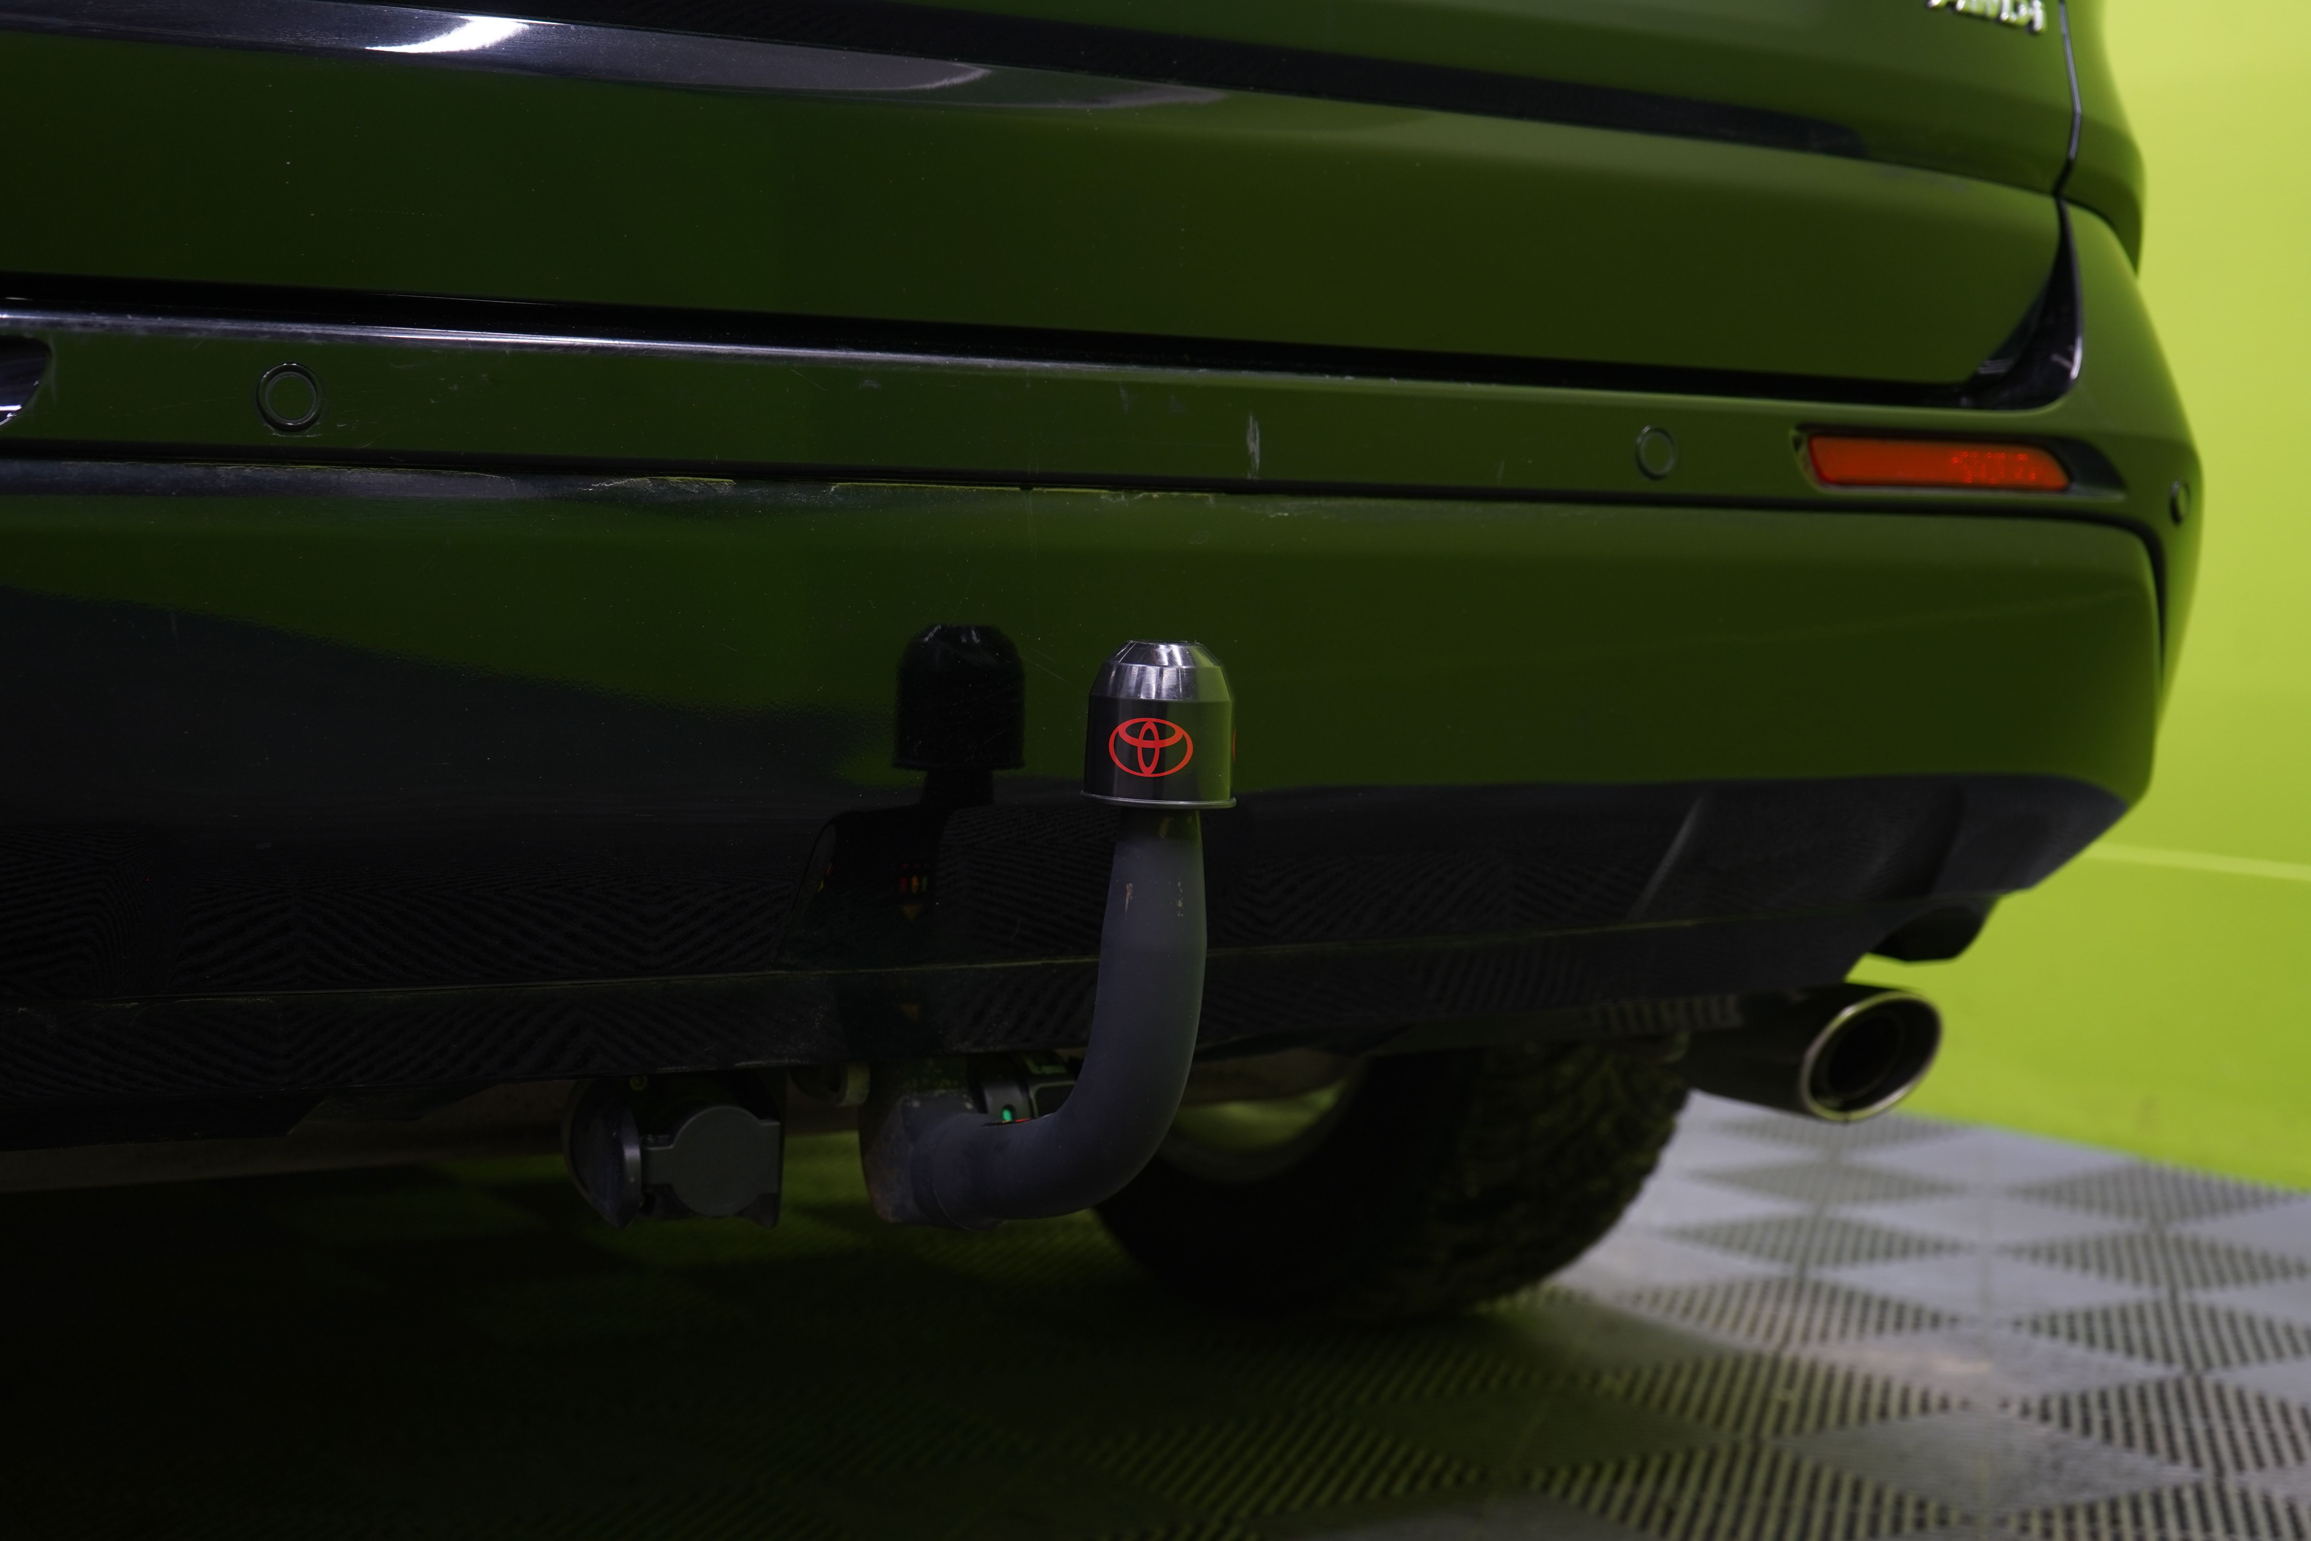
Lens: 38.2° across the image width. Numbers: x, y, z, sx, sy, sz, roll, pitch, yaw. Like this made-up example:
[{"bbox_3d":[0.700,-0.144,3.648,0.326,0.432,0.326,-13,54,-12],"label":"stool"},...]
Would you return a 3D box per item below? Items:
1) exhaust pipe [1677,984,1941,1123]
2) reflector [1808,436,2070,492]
[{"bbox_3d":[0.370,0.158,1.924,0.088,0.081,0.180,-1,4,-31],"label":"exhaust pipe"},{"bbox_3d":[0.416,-0.163,1.781,0.204,0.027,0.024,-1,4,-36],"label":"reflector"}]

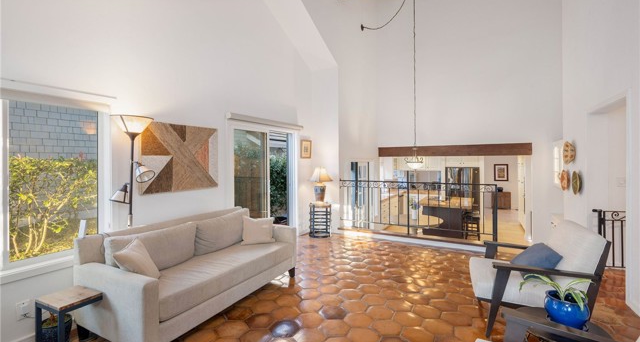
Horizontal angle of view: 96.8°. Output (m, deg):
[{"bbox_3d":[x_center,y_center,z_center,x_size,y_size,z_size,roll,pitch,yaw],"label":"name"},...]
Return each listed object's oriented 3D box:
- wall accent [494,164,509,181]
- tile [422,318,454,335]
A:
[{"bbox_3d":[7.502,0.074,11.745,0.478,0.678,0.040,1,1,28],"label":"wall accent"},{"bbox_3d":[1.070,1.415,2.573,0.285,0.020,0.250,0,1,-2],"label":"tile"}]

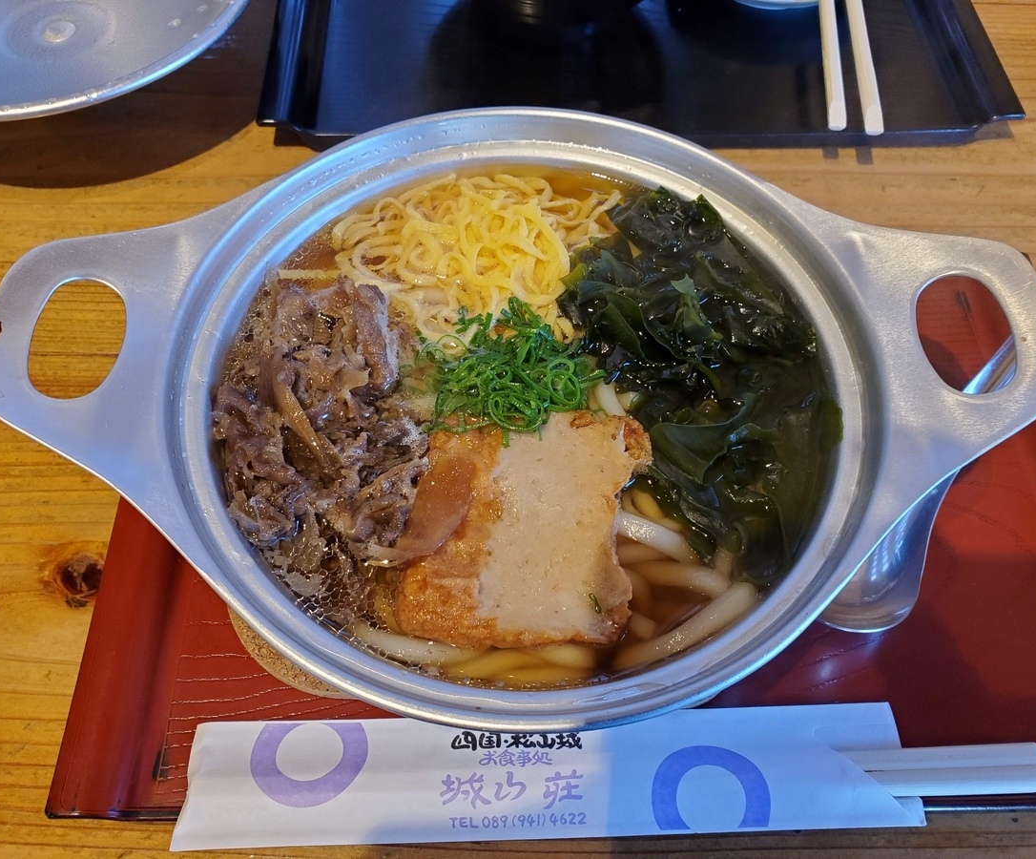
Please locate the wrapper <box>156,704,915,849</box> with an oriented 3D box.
[{"bbox_3d":[0.008,0.096,0.241,0.205,0.007,0.033,-1,60,-1],"label":"wrapper"}]

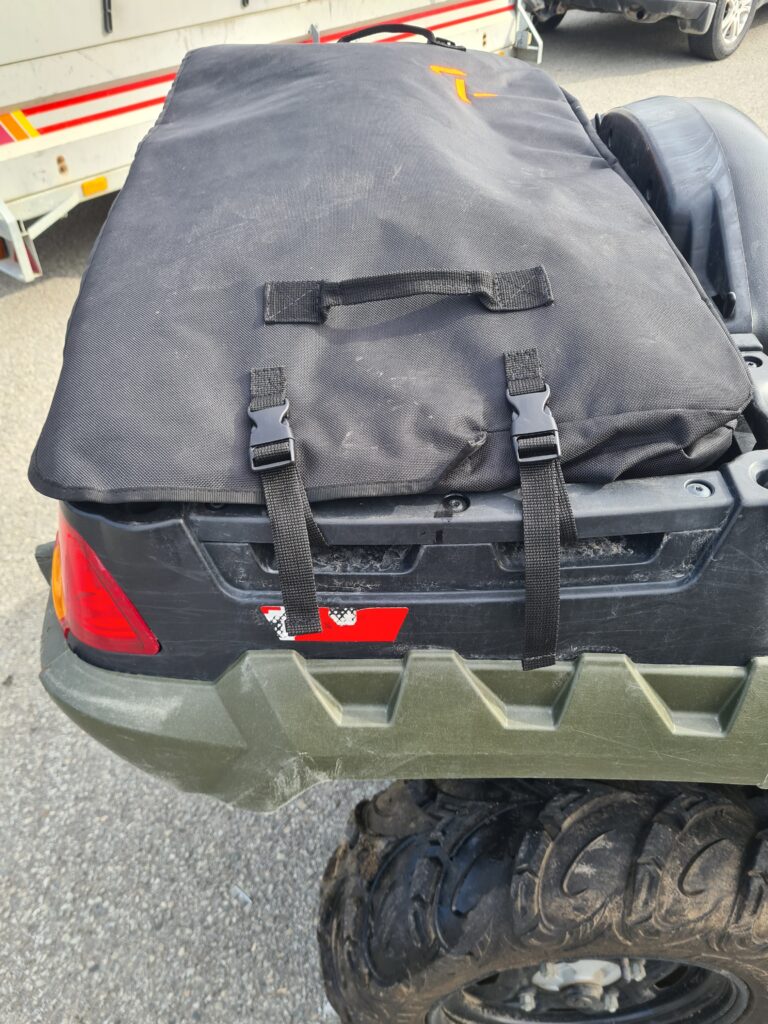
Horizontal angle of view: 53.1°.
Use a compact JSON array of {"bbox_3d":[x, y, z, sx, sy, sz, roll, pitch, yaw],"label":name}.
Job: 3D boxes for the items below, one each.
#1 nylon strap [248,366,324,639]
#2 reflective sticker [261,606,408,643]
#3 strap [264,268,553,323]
[{"bbox_3d":[-0.069,-0.007,0.544,0.038,0.033,0.195,-8,88,2],"label":"nylon strap"},{"bbox_3d":[-0.035,0.081,0.552,0.106,0.028,0.002,0,19,3],"label":"reflective sticker"},{"bbox_3d":[0.019,-0.166,0.588,0.219,0.026,0.042,-3,65,2],"label":"strap"}]

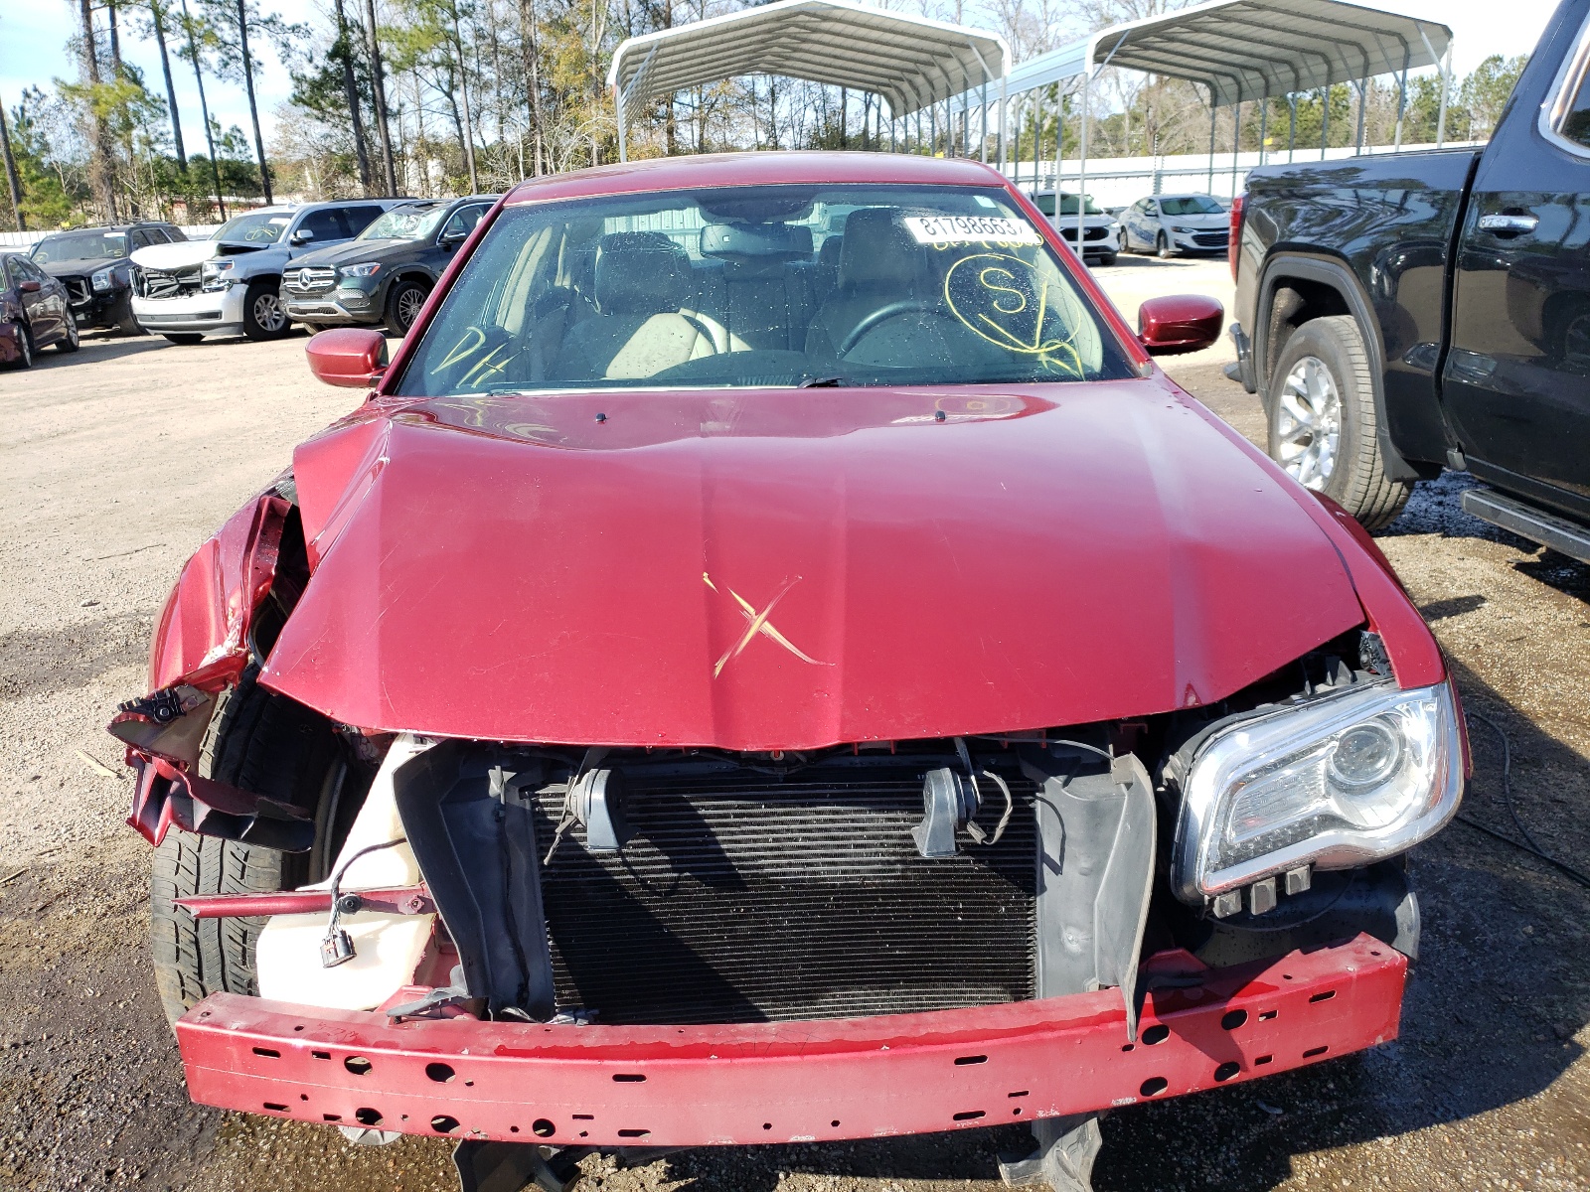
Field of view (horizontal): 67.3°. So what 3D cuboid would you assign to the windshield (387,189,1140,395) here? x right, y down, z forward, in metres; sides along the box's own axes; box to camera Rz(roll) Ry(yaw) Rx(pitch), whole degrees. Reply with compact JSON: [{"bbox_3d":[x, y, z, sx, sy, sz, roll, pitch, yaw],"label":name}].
[{"bbox_3d":[-0.070,-0.696,2.655,1.530,0.120,0.790,-2,49,-1],"label":"windshield"}]

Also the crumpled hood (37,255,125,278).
[{"bbox_3d":[-11.605,-5.212,18.993,1.480,0.220,1.280,-6,18,-12],"label":"crumpled hood"}]

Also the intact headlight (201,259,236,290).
[{"bbox_3d":[-8.074,-4.499,16.662,0.430,0.350,0.380,5,19,20],"label":"intact headlight"}]

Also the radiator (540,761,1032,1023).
[{"bbox_3d":[-0.005,0.382,1.565,0.680,0.430,0.060,-2,18,-1],"label":"radiator"}]

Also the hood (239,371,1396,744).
[{"bbox_3d":[-0.041,-0.145,1.821,1.570,0.240,1.340,-2,18,-1],"label":"hood"}]

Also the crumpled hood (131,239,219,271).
[{"bbox_3d":[-8.613,-4.946,17.277,1.620,0.320,1.350,5,19,20],"label":"crumpled hood"}]

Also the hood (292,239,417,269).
[{"bbox_3d":[-5.804,-4.410,15.423,1.550,0.250,1.250,8,20,28],"label":"hood"}]

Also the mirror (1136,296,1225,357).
[{"bbox_3d":[0.844,-0.604,2.686,0.210,0.135,0.140,-2,18,-1],"label":"mirror"}]

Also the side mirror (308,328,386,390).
[{"bbox_3d":[-0.974,-0.524,2.652,0.210,0.135,0.140,-2,18,-1],"label":"side mirror"}]

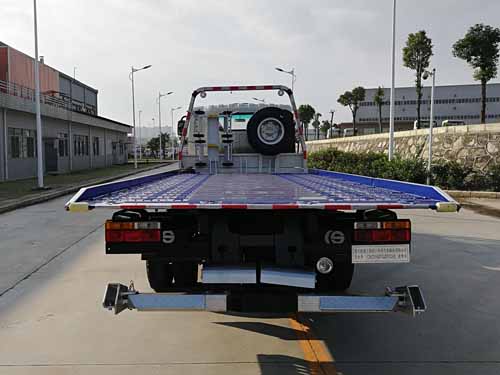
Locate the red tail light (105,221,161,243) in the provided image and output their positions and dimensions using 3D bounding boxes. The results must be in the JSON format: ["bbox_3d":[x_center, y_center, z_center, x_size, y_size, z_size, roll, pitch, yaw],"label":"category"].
[{"bbox_3d":[-0.841,0.316,2.800,0.395,0.158,0.100,0,5,-3],"label":"red tail light"}]

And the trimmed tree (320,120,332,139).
[{"bbox_3d":[11.377,-8.551,58.000,1.750,3.000,1.750,0,5,0],"label":"trimmed tree"}]

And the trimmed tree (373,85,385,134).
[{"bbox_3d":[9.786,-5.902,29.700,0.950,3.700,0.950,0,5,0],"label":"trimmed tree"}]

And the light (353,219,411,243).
[{"bbox_3d":[0.975,0.323,2.860,0.405,0.160,0.100,0,5,-3],"label":"light"}]

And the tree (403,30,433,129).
[{"bbox_3d":[10.522,-6.659,24.500,1.900,6.400,1.900,0,5,0],"label":"tree"}]

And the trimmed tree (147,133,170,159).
[{"bbox_3d":[-17.596,-7.981,75.000,4.500,5.200,4.400,0,5,0],"label":"trimmed tree"}]

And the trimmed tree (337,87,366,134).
[{"bbox_3d":[8.979,-6.723,34.500,2.500,4.400,2.400,0,5,0],"label":"trimmed tree"}]

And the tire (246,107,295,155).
[{"bbox_3d":[0.357,-0.954,6.600,0.800,0.800,0.220,0,5,-3],"label":"tire"}]

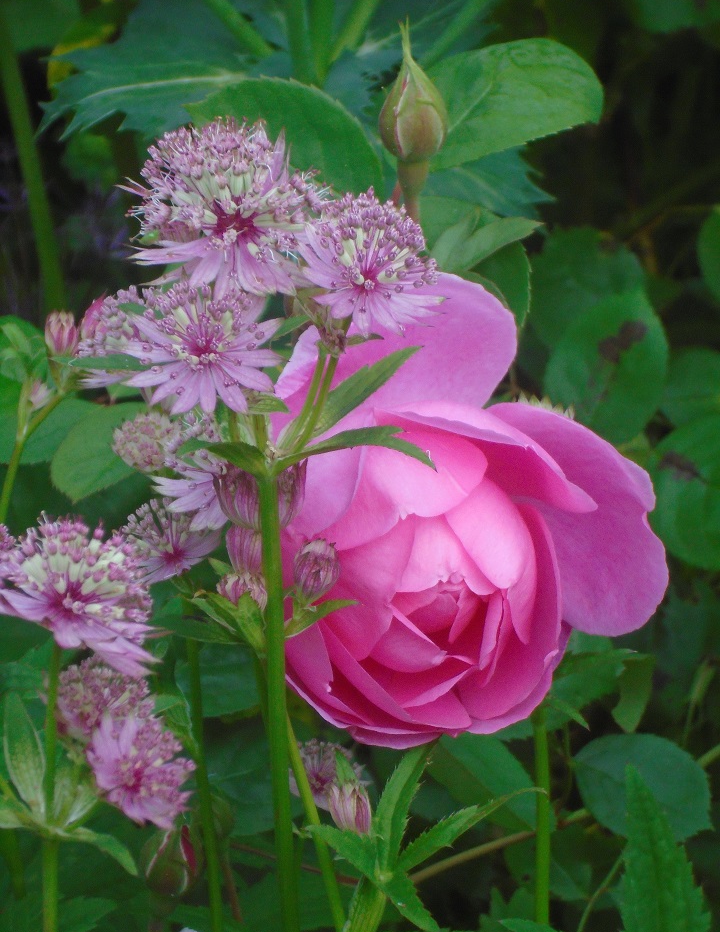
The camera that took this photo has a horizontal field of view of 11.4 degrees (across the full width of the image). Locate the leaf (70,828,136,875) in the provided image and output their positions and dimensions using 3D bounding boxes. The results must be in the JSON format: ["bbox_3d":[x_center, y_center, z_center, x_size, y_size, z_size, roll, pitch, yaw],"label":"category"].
[{"bbox_3d":[-0.060,0.090,0.845,0.020,0.006,0.009,29,24,14],"label":"leaf"}]

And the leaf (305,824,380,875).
[{"bbox_3d":[-0.004,0.082,0.765,0.016,0.010,0.010,2,14,10],"label":"leaf"}]

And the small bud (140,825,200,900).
[{"bbox_3d":[-0.044,0.092,0.840,0.015,0.016,0.015,0,14,0],"label":"small bud"}]

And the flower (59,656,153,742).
[{"bbox_3d":[-0.057,0.051,0.790,0.023,0.017,0.019,0,14,0],"label":"flower"}]

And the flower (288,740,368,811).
[{"bbox_3d":[-0.007,0.070,0.820,0.019,0.014,0.016,0,14,0],"label":"flower"}]

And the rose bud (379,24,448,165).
[{"bbox_3d":[0.012,-0.089,0.860,0.017,0.033,0.017,-2,13,0],"label":"rose bud"}]

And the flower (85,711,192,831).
[{"bbox_3d":[-0.052,0.072,0.855,0.030,0.029,0.019,13,-22,-17],"label":"flower"}]

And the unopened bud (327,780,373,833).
[{"bbox_3d":[-0.003,0.082,0.870,0.011,0.013,0.011,-1,15,0],"label":"unopened bud"}]

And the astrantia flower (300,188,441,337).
[{"bbox_3d":[0.002,-0.046,0.820,0.033,0.022,0.032,4,45,-4],"label":"astrantia flower"}]

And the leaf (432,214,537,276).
[{"bbox_3d":[0.030,-0.053,0.860,0.027,0.008,0.014,-21,48,5],"label":"leaf"}]

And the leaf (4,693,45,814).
[{"bbox_3d":[-0.071,0.061,0.765,0.009,0.025,0.010,-4,14,-15],"label":"leaf"}]

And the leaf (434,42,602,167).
[{"bbox_3d":[0.035,-0.082,0.820,0.042,0.028,0.016,0,14,0],"label":"leaf"}]

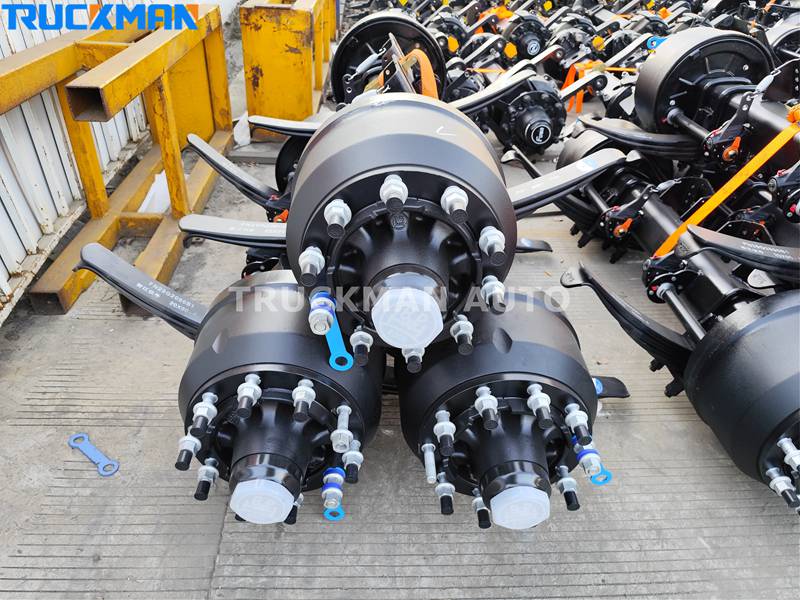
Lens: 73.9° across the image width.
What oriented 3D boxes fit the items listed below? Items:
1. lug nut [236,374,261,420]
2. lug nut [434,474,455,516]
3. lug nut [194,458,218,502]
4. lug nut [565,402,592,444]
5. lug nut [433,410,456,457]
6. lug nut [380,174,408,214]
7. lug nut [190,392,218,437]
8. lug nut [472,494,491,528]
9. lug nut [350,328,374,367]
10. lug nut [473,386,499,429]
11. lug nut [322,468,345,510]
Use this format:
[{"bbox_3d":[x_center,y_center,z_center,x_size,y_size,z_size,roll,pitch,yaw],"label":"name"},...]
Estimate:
[{"bbox_3d":[-0.287,0.181,1.010,0.045,0.045,0.094,2,33,-4],"label":"lug nut"},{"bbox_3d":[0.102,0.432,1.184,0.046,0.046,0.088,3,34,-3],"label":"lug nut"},{"bbox_3d":[-0.413,0.384,1.138,0.045,0.045,0.089,2,33,-4],"label":"lug nut"},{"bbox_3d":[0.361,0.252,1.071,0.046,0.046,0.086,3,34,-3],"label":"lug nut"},{"bbox_3d":[0.091,0.268,1.075,0.045,0.045,0.095,3,33,-3],"label":"lug nut"},{"bbox_3d":[-0.009,-0.171,0.861,0.045,0.045,0.094,2,34,-4],"label":"lug nut"},{"bbox_3d":[-0.380,0.222,1.031,0.045,0.045,0.091,2,33,-4],"label":"lug nut"},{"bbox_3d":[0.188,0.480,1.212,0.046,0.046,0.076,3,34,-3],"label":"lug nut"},{"bbox_3d":[-0.073,0.095,1.024,0.046,0.046,0.069,3,34,-4],"label":"lug nut"},{"bbox_3d":[0.172,0.212,1.036,0.046,0.046,0.087,3,33,-4],"label":"lug nut"},{"bbox_3d":[-0.146,0.412,1.169,0.046,0.046,0.090,3,33,-4],"label":"lug nut"}]

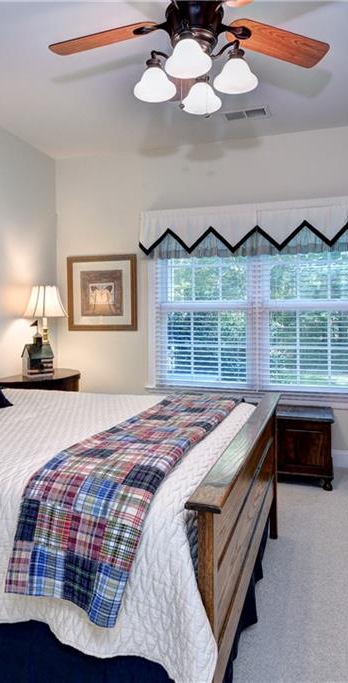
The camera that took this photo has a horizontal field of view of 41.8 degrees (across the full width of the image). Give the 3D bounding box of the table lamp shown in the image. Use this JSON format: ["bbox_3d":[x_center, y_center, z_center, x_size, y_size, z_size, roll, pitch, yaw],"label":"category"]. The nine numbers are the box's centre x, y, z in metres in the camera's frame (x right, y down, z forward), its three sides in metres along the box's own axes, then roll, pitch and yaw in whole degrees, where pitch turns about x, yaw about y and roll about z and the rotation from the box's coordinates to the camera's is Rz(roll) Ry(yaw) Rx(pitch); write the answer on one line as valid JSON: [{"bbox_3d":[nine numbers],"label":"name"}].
[{"bbox_3d":[-1.084,-0.090,3.840,0.380,0.770,0.370,-1,2,-9],"label":"table lamp"}]

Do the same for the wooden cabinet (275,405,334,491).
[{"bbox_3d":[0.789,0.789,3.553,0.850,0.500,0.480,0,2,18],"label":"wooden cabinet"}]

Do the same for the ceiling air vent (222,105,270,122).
[{"bbox_3d":[0.543,-1.688,3.409,0.350,0.020,0.190,0,2,18],"label":"ceiling air vent"}]

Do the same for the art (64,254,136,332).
[{"bbox_3d":[-0.678,-0.448,4.283,0.710,0.710,0.030,0,2,18],"label":"art"}]

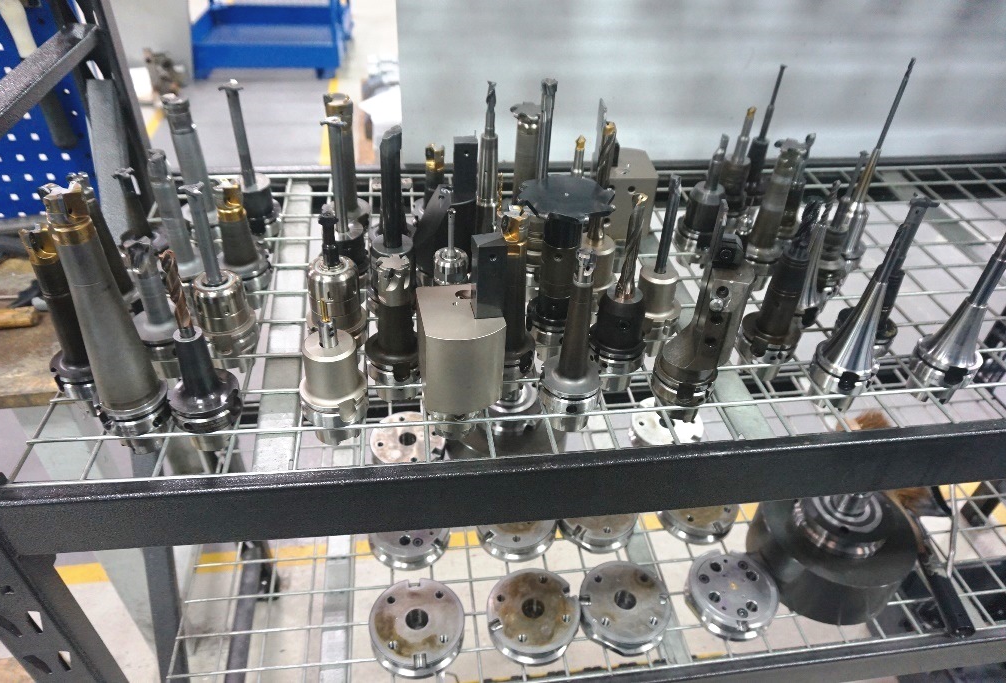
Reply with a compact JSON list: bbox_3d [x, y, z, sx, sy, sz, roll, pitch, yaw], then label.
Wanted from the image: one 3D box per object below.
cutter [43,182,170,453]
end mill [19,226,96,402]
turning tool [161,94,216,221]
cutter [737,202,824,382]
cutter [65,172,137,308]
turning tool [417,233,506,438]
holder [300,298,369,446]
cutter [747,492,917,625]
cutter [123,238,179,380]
[{"bbox_3d":[-0.342,-0.011,0.598,0.063,0.265,0.063,4,37,-3],"label":"cutter"},{"bbox_3d":[-0.400,-0.015,0.637,0.063,0.197,0.063,-2,38,-9],"label":"end mill"},{"bbox_3d":[-0.388,-0.205,0.870,0.063,0.208,0.063,-4,40,-7],"label":"turning tool"},{"bbox_3d":[0.303,-0.052,0.736,0.063,0.209,0.063,-2,37,-8],"label":"cutter"},{"bbox_3d":[-0.417,-0.081,0.714,0.063,0.194,0.063,4,36,-3],"label":"cutter"},{"bbox_3d":[-0.037,0.001,0.635,0.077,0.212,0.087,-4,39,-9],"label":"turning tool"},{"bbox_3d":[-0.160,0.026,0.640,0.063,0.154,0.063,4,37,-3],"label":"holder"},{"bbox_3d":[0.510,0.283,1.044,0.218,0.183,0.218,-3,41,-8],"label":"cutter"},{"bbox_3d":[-0.351,-0.033,0.693,0.063,0.158,0.063,3,37,-2],"label":"cutter"}]

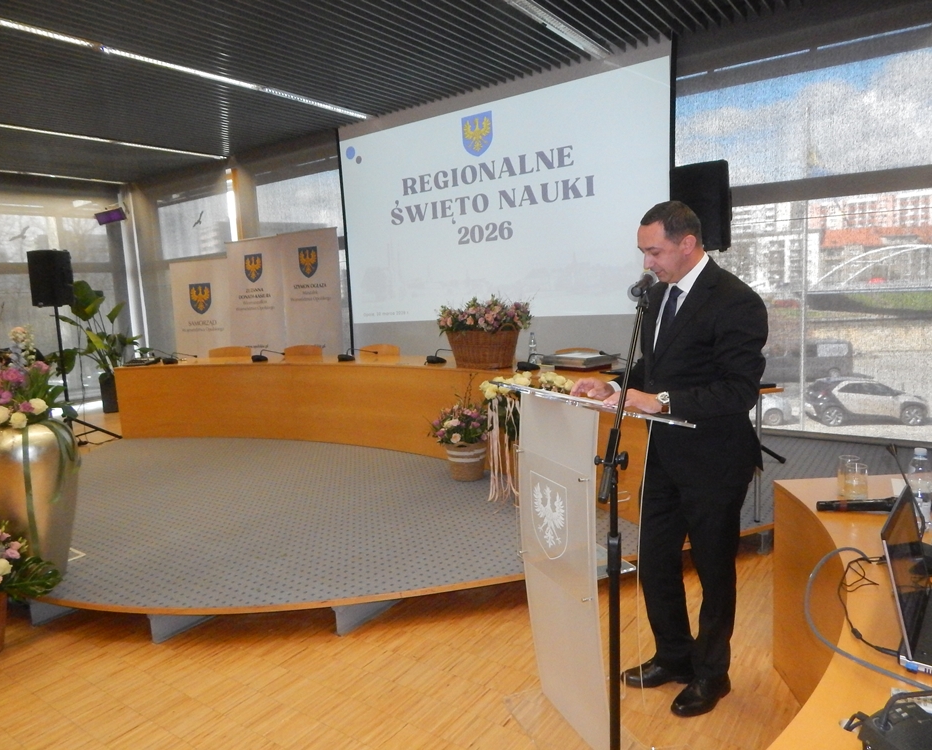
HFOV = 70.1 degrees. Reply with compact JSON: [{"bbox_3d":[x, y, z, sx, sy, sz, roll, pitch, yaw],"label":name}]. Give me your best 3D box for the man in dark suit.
[{"bbox_3d":[0.723,0.302,2.297,0.640,1.770,0.560,-5,8,-19],"label":"man in dark suit"}]

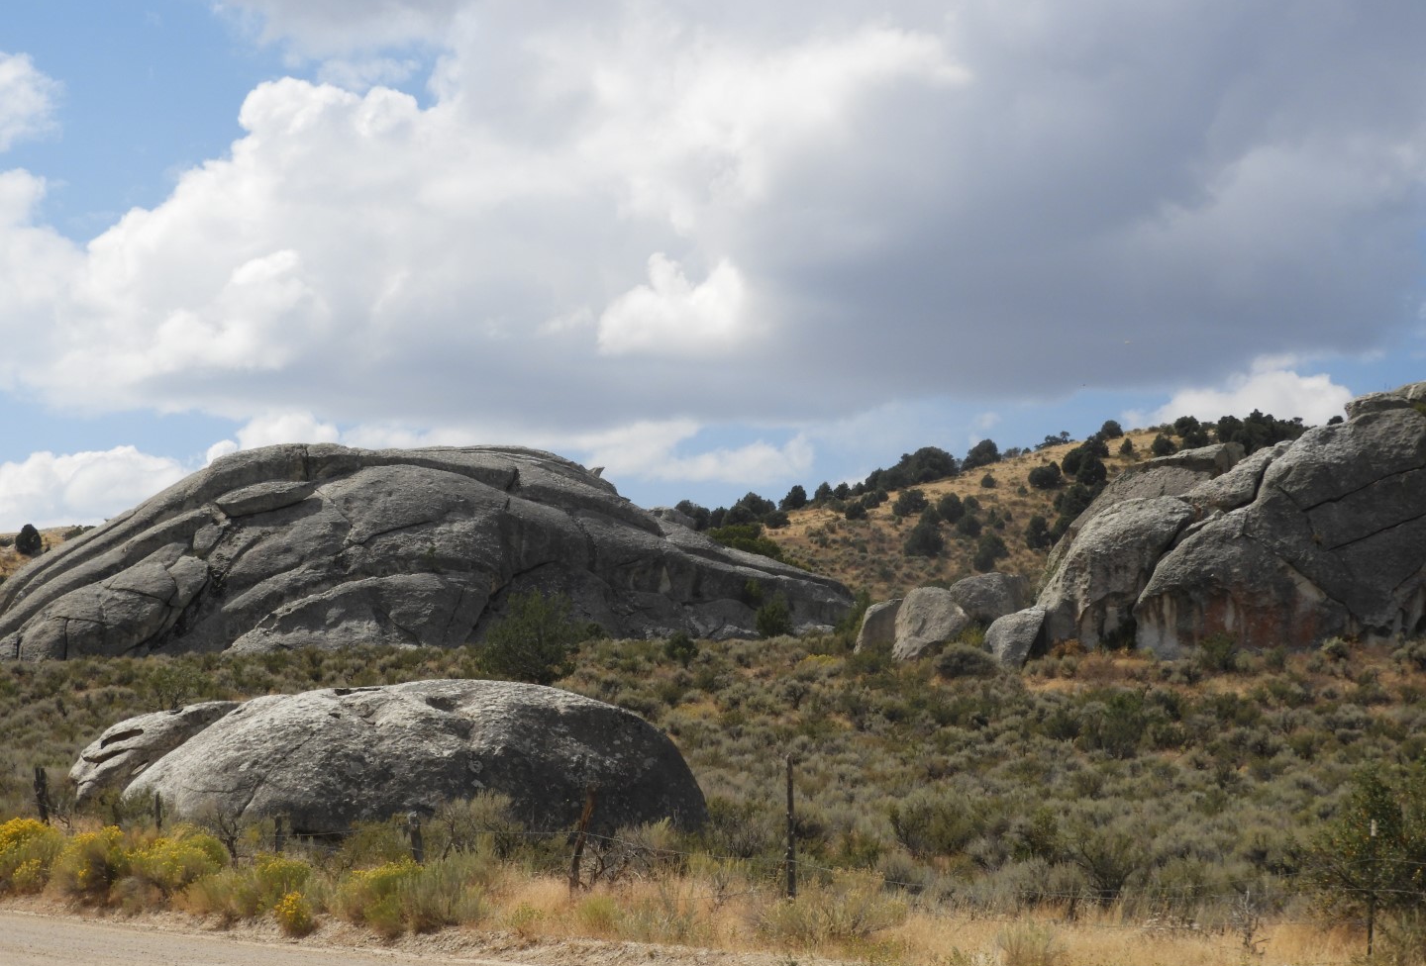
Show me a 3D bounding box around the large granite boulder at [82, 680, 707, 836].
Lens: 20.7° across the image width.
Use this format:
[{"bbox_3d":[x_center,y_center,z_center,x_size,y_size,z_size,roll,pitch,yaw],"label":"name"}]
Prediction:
[{"bbox_3d":[-4.777,4.475,62.500,9.000,2.600,5.400,0,-3,10],"label":"large granite boulder"}]

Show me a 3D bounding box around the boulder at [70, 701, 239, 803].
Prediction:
[{"bbox_3d":[-9.159,4.669,66.000,3.000,2.000,2.600,0,-3,10],"label":"boulder"}]

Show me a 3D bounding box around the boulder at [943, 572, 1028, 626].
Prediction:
[{"bbox_3d":[12.070,5.362,172.000,3.600,2.800,3.200,0,-3,0],"label":"boulder"}]

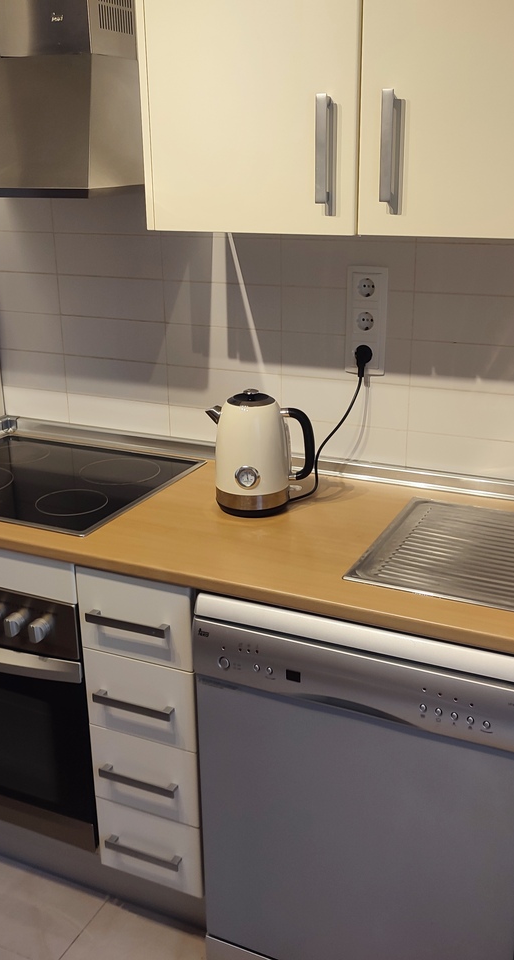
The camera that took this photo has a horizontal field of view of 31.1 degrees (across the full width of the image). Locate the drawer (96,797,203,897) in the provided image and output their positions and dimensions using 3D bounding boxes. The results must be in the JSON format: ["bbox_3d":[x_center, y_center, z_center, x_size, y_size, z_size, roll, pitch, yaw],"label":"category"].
[{"bbox_3d":[-0.125,0.682,2.079,0.244,0.174,0.510,8,21,24],"label":"drawer"}]

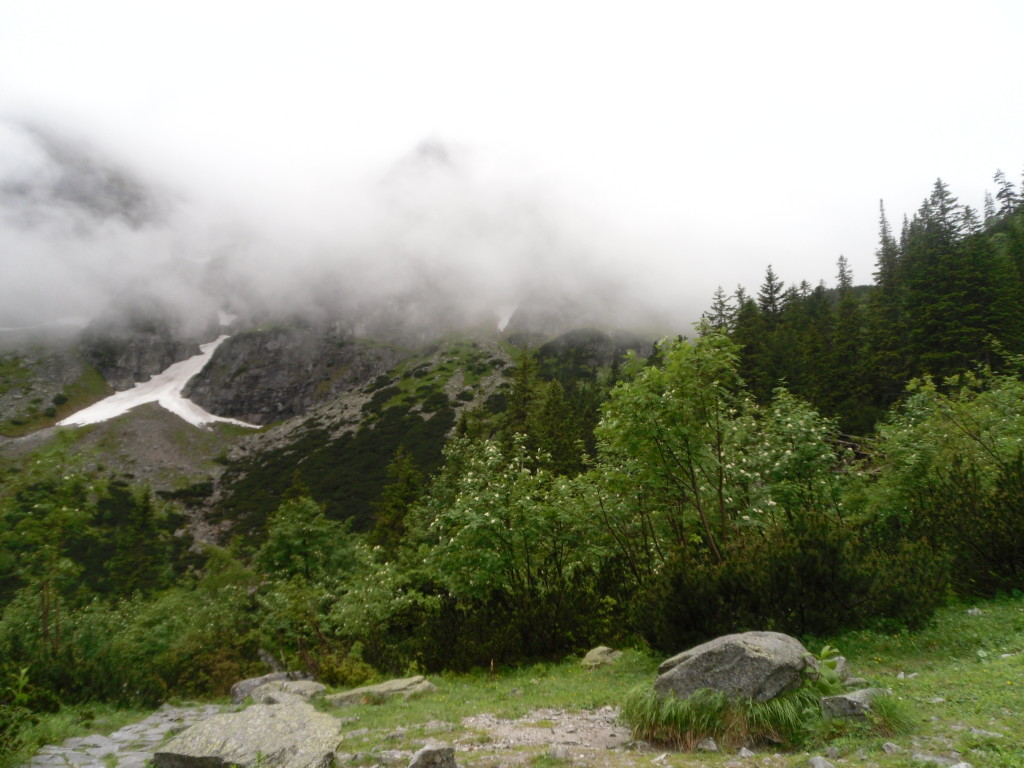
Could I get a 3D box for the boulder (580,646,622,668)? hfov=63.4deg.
[{"bbox_3d":[1.016,3.115,9.400,0.480,0.260,0.380,0,-7,0],"label":"boulder"}]

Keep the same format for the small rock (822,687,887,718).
[{"bbox_3d":[2.812,2.631,6.800,0.500,0.230,0.400,0,-7,0],"label":"small rock"}]

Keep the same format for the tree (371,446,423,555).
[{"bbox_3d":[-2.852,3.359,21.000,1.600,3.700,1.600,0,-7,0],"label":"tree"}]

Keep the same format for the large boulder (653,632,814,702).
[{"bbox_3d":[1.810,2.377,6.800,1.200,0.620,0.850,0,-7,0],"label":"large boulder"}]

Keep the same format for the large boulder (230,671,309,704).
[{"bbox_3d":[-2.401,3.005,8.200,0.740,0.320,0.600,0,-7,0],"label":"large boulder"}]

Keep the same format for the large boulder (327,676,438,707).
[{"bbox_3d":[-1.222,2.859,7.700,1.020,0.280,0.600,0,-7,0],"label":"large boulder"}]

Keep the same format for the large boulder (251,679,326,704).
[{"bbox_3d":[-2.051,2.840,7.600,0.640,0.260,0.520,0,-7,0],"label":"large boulder"}]

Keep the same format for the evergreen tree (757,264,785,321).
[{"bbox_3d":[16.228,-2.166,52.000,2.700,10.700,2.700,0,-7,0],"label":"evergreen tree"}]

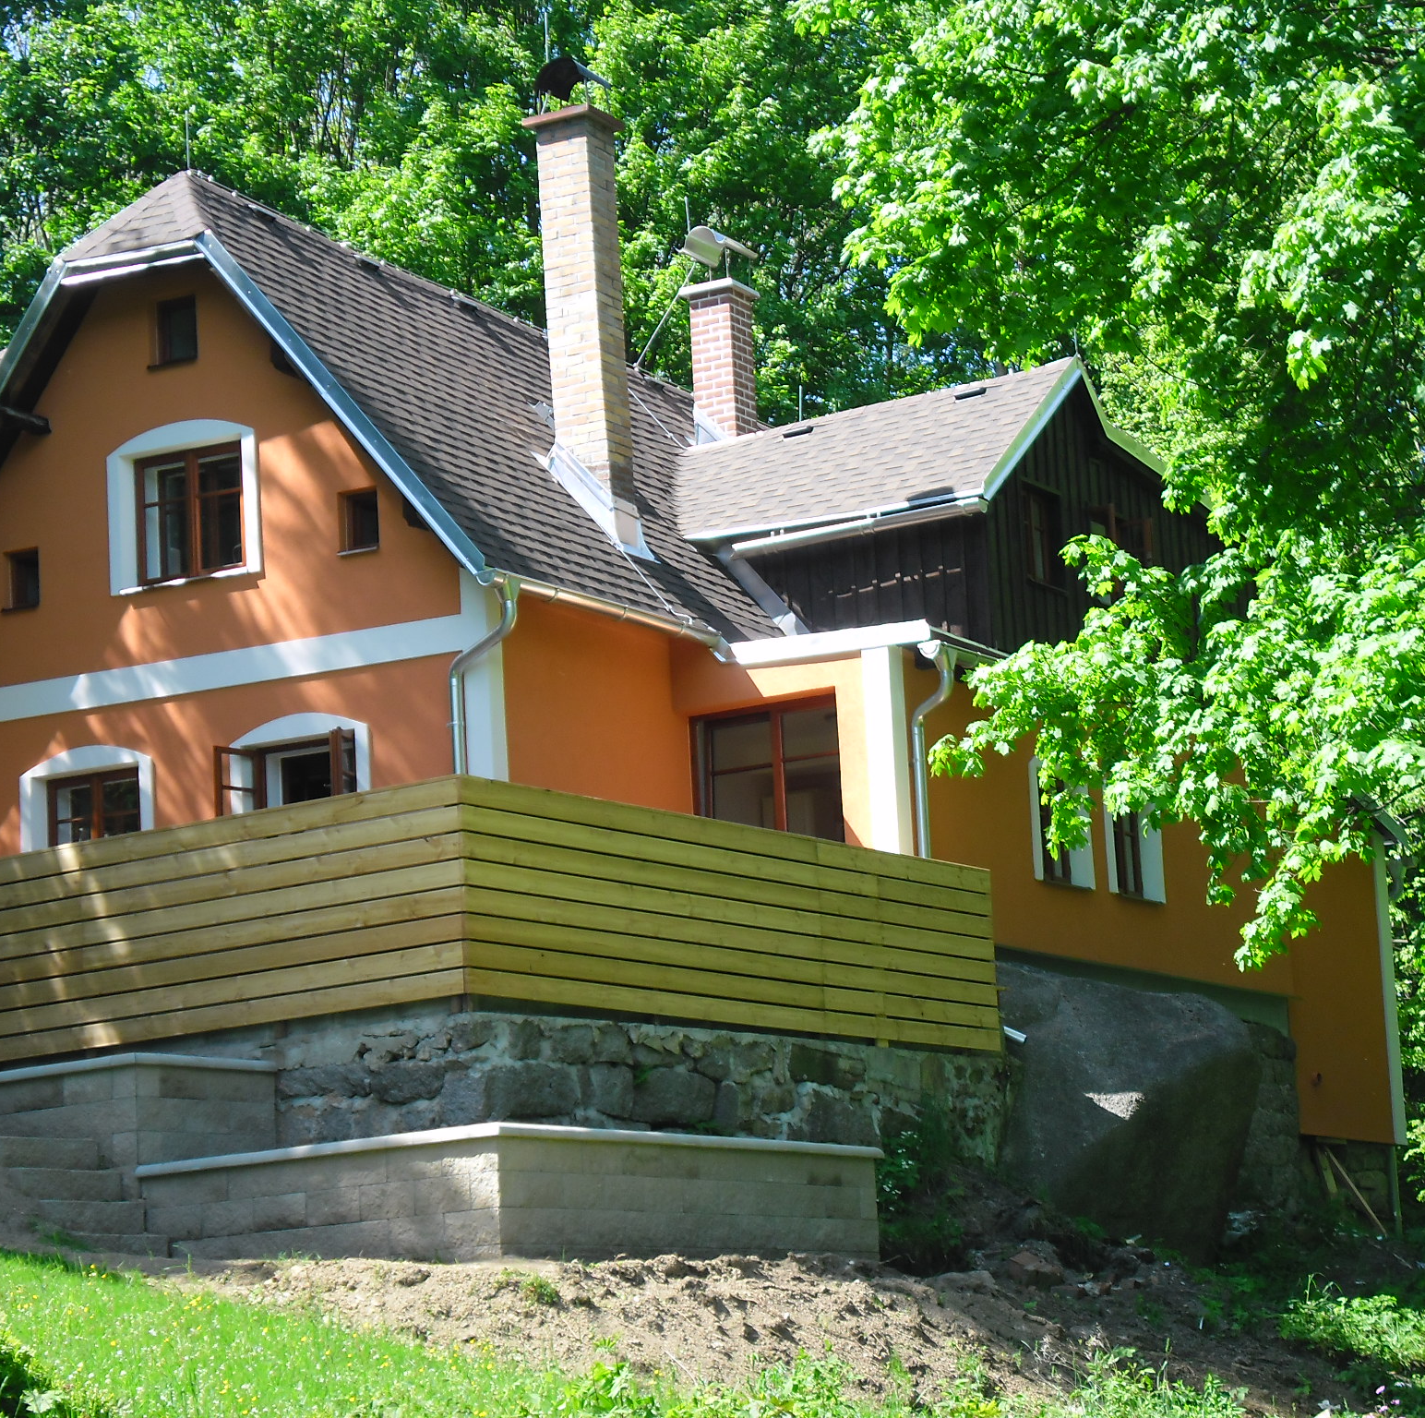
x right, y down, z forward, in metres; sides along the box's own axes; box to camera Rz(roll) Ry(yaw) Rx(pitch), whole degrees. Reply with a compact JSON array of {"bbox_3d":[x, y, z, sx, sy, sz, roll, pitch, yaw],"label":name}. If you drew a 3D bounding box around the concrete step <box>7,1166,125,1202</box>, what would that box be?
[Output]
[{"bbox_3d":[-3.798,2.782,23.363,0.260,0.200,0.830,-10,-12,32],"label":"concrete step"}]

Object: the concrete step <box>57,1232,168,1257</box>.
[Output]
[{"bbox_3d":[-3.490,3.111,23.108,0.260,0.200,0.830,-10,-12,32],"label":"concrete step"}]

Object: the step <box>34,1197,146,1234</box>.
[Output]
[{"bbox_3d":[-3.642,2.943,23.235,0.260,0.200,0.830,-10,-12,32],"label":"step"}]

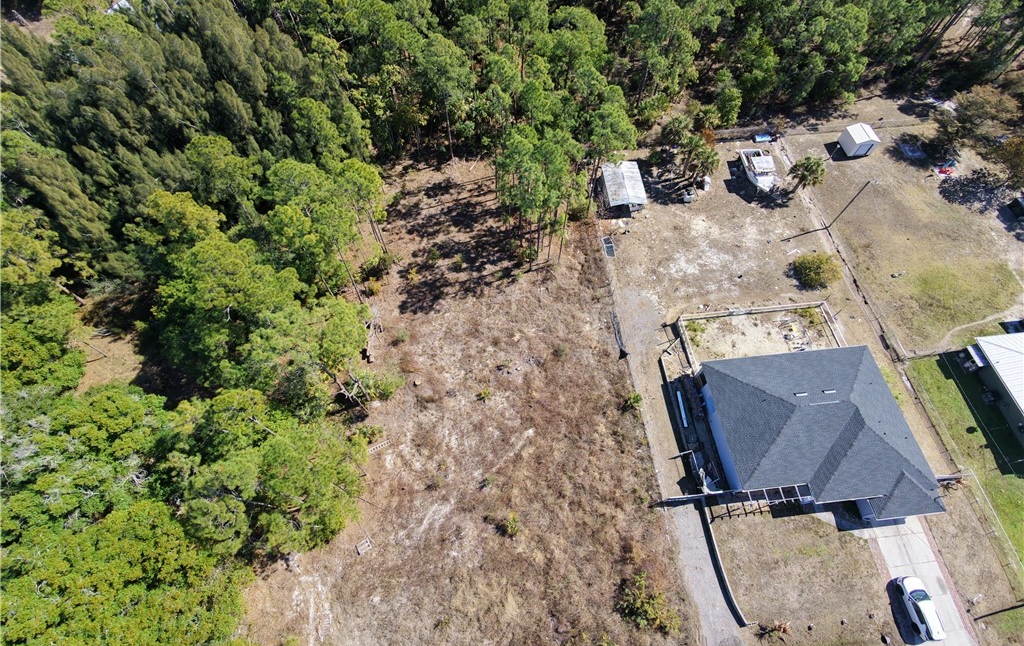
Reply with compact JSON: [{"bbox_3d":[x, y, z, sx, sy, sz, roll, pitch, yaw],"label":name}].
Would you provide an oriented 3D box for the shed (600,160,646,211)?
[{"bbox_3d":[13.680,-16.480,58.180,4.280,2.480,6.870,-4,62,-1],"label":"shed"}]

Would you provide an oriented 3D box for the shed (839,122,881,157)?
[{"bbox_3d":[44.760,-23.560,60.960,2.800,2.680,3.000,-7,63,-2],"label":"shed"}]

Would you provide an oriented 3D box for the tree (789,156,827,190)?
[{"bbox_3d":[34.890,-17.330,56.760,3.870,4.820,3.870,-6,62,-2],"label":"tree"}]

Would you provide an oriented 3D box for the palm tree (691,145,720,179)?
[{"bbox_3d":[22.880,-18.520,57.250,3.090,5.600,3.090,-6,62,-2],"label":"palm tree"}]

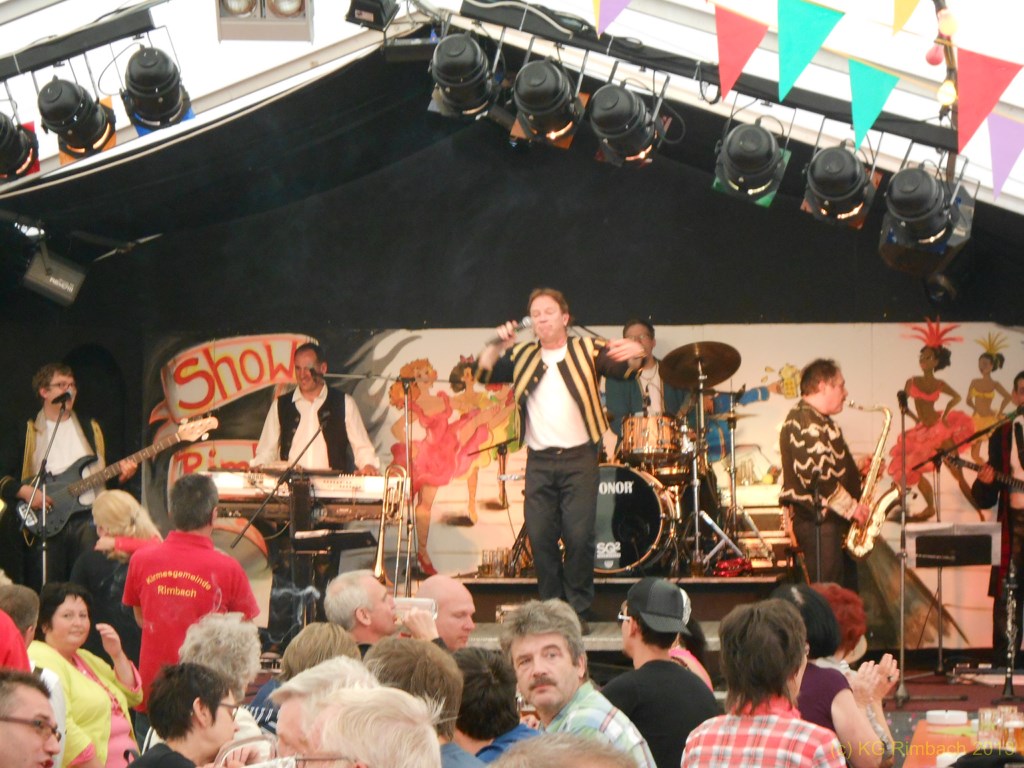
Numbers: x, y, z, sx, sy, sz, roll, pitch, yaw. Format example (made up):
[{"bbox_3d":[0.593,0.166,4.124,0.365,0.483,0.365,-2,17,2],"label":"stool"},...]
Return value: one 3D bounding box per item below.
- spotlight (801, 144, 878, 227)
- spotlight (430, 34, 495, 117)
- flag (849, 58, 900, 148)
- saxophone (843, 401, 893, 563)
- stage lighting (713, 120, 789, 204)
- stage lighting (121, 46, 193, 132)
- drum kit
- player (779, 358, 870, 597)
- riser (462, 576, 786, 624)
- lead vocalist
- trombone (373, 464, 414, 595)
[{"bbox_3d":[1.298,-0.790,10.900,0.260,0.250,0.280,18,-20,15],"label":"spotlight"},{"bbox_3d":[-0.188,-1.210,10.900,0.260,0.250,0.280,15,-32,17],"label":"spotlight"},{"bbox_3d":[1.291,-0.996,9.800,0.200,0.300,0.020,14,-1,6],"label":"flag"},{"bbox_3d":[1.828,0.489,13.950,0.320,0.800,0.200,8,-1,-3],"label":"saxophone"},{"bbox_3d":[0.945,-0.882,10.900,0.260,0.250,0.280,18,-22,14],"label":"stage lighting"},{"bbox_3d":[-1.409,-1.163,10.900,0.260,0.250,0.280,-15,-36,-4],"label":"stage lighting"},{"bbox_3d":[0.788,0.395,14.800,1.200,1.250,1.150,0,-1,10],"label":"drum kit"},{"bbox_3d":[1.595,0.720,14.000,0.500,1.700,0.520,0,-1,-6],"label":"player"},{"bbox_3d":[0.658,1.099,14.944,1.750,0.230,1.700,0,-1,7],"label":"riser"},{"bbox_3d":[0.232,0.384,13.450,0.800,1.700,0.500,0,-1,14],"label":"lead vocalist"},{"bbox_3d":[-0.620,0.939,13.700,0.270,1.100,0.240,6,-1,6],"label":"trombone"}]

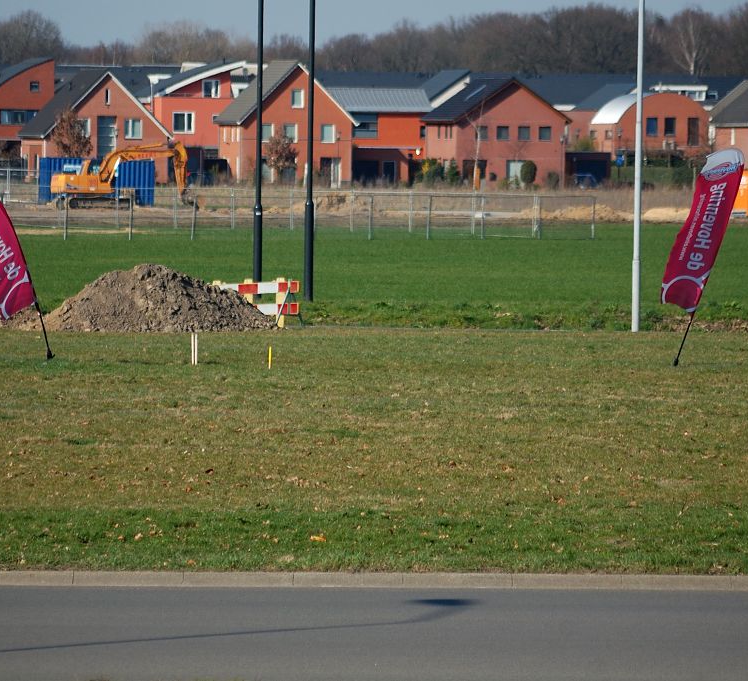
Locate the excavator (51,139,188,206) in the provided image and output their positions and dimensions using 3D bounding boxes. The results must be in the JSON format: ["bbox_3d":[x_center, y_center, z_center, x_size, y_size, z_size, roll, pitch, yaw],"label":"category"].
[{"bbox_3d":[-13.421,-8.831,445.500,7.700,3.620,2.500,0,1,-16],"label":"excavator"}]

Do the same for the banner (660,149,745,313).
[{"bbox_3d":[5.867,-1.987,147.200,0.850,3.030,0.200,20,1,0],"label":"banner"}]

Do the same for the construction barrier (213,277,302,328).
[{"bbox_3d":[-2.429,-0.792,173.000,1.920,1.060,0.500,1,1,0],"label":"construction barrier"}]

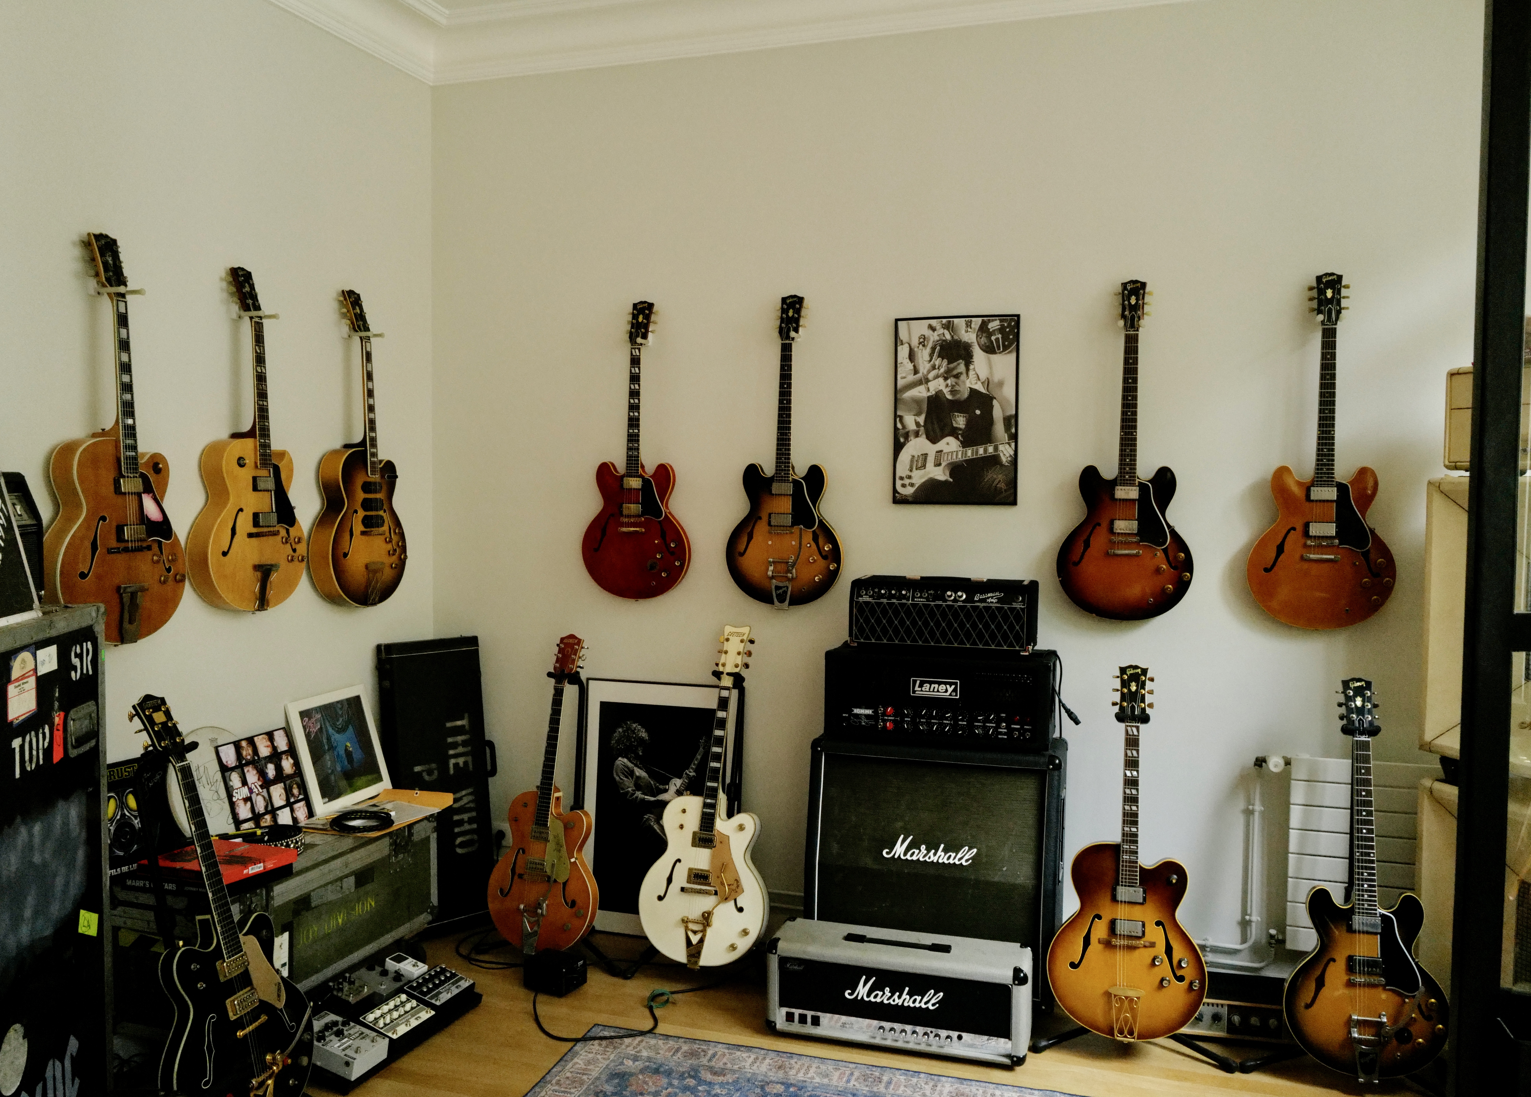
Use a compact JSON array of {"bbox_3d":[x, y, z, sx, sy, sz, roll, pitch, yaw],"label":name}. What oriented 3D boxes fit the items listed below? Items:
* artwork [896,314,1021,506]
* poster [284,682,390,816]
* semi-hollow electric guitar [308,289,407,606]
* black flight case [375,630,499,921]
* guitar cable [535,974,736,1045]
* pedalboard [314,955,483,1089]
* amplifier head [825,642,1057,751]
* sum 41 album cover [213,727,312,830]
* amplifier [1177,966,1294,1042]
[{"bbox_3d":[0.621,-0.446,4.158,0.409,0.612,0.025,1,3,19],"label":"artwork"},{"bbox_3d":[-1.405,0.662,4.220,0.021,0.374,0.384,-17,-3,19],"label":"poster"},{"bbox_3d":[-1.357,-0.332,4.319,0.140,1.065,0.425,1,3,18],"label":"semi-hollow electric guitar"},{"bbox_3d":[-1.169,0.844,4.577,0.345,1.020,0.143,-1,-6,-40],"label":"black flight case"},{"bbox_3d":[-0.382,1.409,3.969,0.652,0.040,0.388,0,3,-14],"label":"guitar cable"},{"bbox_3d":[-1.127,1.338,3.640,0.340,0.130,0.620,1,3,18],"label":"pedalboard"},{"bbox_3d":[0.558,0.461,4.049,0.690,0.284,0.265,1,3,17],"label":"amplifier head"},{"bbox_3d":[-1.534,0.727,3.917,0.015,0.312,0.312,-18,-3,18],"label":"sum 41 album cover"},{"bbox_3d":[1.301,1.311,3.758,0.500,0.210,0.220,1,3,18],"label":"amplifier"}]

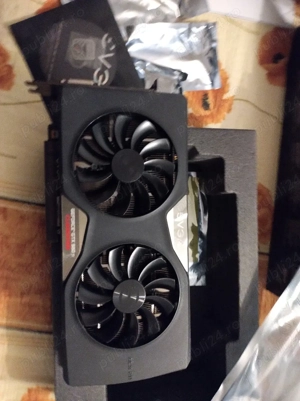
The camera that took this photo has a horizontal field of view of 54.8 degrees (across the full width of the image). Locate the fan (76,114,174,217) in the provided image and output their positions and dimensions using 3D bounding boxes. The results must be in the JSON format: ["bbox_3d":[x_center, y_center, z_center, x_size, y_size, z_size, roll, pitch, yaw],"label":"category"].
[{"bbox_3d":[-0.019,-0.030,0.250,0.088,0.021,0.088,-1,91,-10],"label":"fan"}]

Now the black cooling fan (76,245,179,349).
[{"bbox_3d":[-0.018,0.084,0.253,0.088,0.021,0.088,-1,91,-10],"label":"black cooling fan"}]

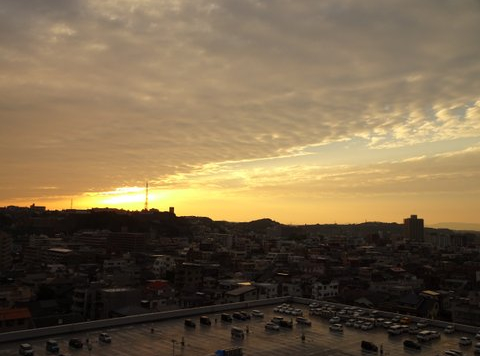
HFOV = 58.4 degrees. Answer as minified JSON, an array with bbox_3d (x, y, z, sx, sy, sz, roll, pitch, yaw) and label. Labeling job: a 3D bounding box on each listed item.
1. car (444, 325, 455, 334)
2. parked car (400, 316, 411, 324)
[{"bbox_3d":[55.059,40.052,113.031,3.430,1.550,1.580,6,-9,-39],"label":"car"},{"bbox_3d":[50.470,43.620,131.630,3.900,1.580,1.660,6,-9,-39],"label":"parked car"}]

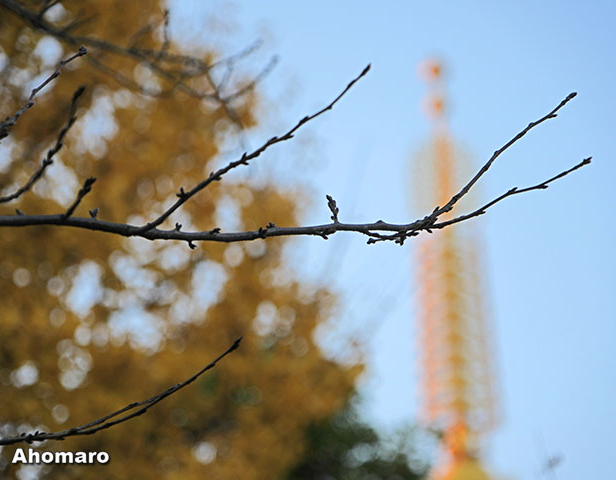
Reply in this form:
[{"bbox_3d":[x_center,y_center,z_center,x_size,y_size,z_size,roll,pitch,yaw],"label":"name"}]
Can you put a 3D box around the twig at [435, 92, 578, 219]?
[{"bbox_3d":[0.224,-0.098,3.700,0.216,0.019,0.027,-41,0,0],"label":"twig"}]

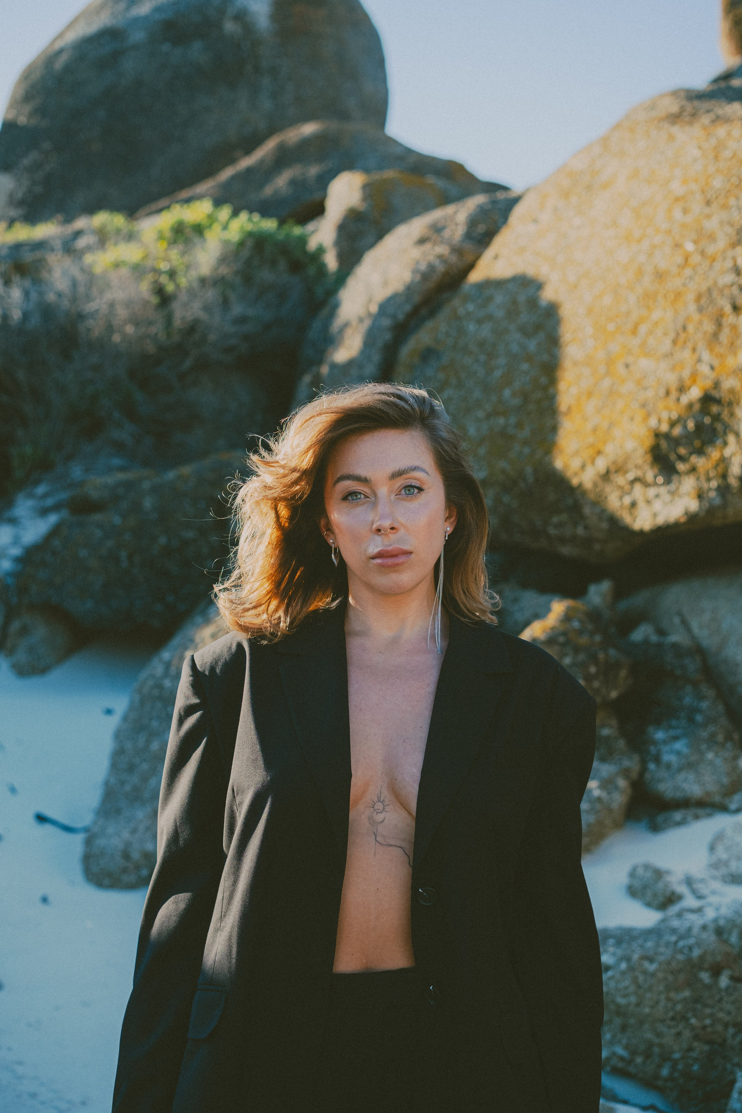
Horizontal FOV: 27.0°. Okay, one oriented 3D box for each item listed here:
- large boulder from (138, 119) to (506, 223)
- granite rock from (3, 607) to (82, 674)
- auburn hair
[{"bbox_3d":[-0.450,-3.250,13.700,3.300,1.100,2.000,0,0,0],"label":"large boulder"},{"bbox_3d":[-2.000,0.510,9.400,0.490,0.430,0.450,0,0,0],"label":"granite rock"},{"bbox_3d":[-0.016,-0.052,1.745,0.315,0.285,0.260,0,0,0],"label":"auburn hair"}]

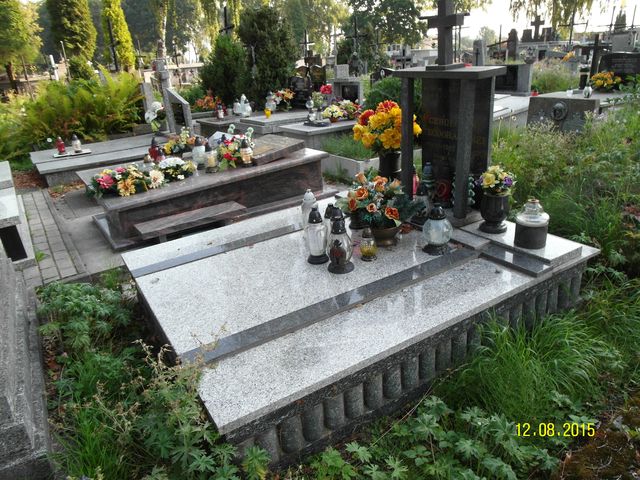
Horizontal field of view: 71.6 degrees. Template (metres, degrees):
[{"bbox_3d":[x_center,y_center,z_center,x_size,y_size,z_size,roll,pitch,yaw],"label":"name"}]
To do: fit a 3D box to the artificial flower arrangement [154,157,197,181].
[{"bbox_3d":[-1.204,-0.589,3.723,0.326,0.184,0.265,-11,23,-16],"label":"artificial flower arrangement"}]

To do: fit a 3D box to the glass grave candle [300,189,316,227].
[{"bbox_3d":[-0.076,-0.194,2.721,0.100,0.265,0.100,-4,23,2],"label":"glass grave candle"}]

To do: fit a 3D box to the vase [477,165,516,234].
[{"bbox_3d":[1.080,-0.254,2.686,0.225,0.400,0.215,5,23,21],"label":"vase"}]

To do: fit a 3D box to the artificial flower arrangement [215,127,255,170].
[{"bbox_3d":[-0.745,-0.806,3.896,0.347,0.357,0.286,-8,23,-9],"label":"artificial flower arrangement"}]

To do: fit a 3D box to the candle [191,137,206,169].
[{"bbox_3d":[-1.257,-0.910,4.571,0.150,0.310,0.150,-10,22,-13],"label":"candle"}]

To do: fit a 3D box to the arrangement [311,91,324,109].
[{"bbox_3d":[-0.054,-2.230,7.208,0.240,0.340,0.240,-18,26,-30],"label":"arrangement"}]

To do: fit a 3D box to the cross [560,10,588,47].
[{"bbox_3d":[8.604,-7.150,15.000,0.150,1.200,0.920,-18,26,-31],"label":"cross"}]

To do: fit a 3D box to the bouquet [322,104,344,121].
[{"bbox_3d":[0.199,-1.870,6.554,0.316,0.255,0.306,-3,22,3],"label":"bouquet"}]

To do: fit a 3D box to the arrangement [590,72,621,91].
[{"bbox_3d":[4.714,-2.622,7.300,0.500,0.340,0.380,9,25,30],"label":"arrangement"}]

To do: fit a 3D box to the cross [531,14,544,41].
[{"bbox_3d":[6.395,-6.248,13.046,0.133,0.796,0.428,-17,25,-28],"label":"cross"}]

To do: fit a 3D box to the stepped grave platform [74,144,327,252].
[{"bbox_3d":[-1.187,-0.621,4.532,2.130,0.380,1.680,-18,26,-30],"label":"stepped grave platform"}]

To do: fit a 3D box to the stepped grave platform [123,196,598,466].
[{"bbox_3d":[0.132,0.171,2.446,1.990,0.335,1.610,-17,26,-28],"label":"stepped grave platform"}]

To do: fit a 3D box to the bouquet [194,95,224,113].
[{"bbox_3d":[-2.223,-2.695,8.800,0.680,0.380,0.500,-18,26,-30],"label":"bouquet"}]

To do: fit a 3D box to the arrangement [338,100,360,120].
[{"bbox_3d":[0.462,-2.078,7.035,0.360,0.280,0.320,-18,26,-30],"label":"arrangement"}]

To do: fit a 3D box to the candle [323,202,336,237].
[{"bbox_3d":[0.071,-0.067,2.466,0.117,0.286,0.117,-3,22,2],"label":"candle"}]

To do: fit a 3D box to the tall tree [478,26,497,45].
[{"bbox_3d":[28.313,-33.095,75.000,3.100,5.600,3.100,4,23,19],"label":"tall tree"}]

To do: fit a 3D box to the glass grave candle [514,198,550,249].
[{"bbox_3d":[1.101,-0.089,2.300,0.160,0.238,0.160,7,25,25],"label":"glass grave candle"}]

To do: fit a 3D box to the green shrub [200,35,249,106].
[{"bbox_3d":[-2.109,-3.521,9.800,1.050,1.850,1.050,-8,22,-9],"label":"green shrub"}]

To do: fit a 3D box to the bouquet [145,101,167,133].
[{"bbox_3d":[-2.774,-2.071,7.477,0.326,0.469,0.275,-11,23,-17],"label":"bouquet"}]

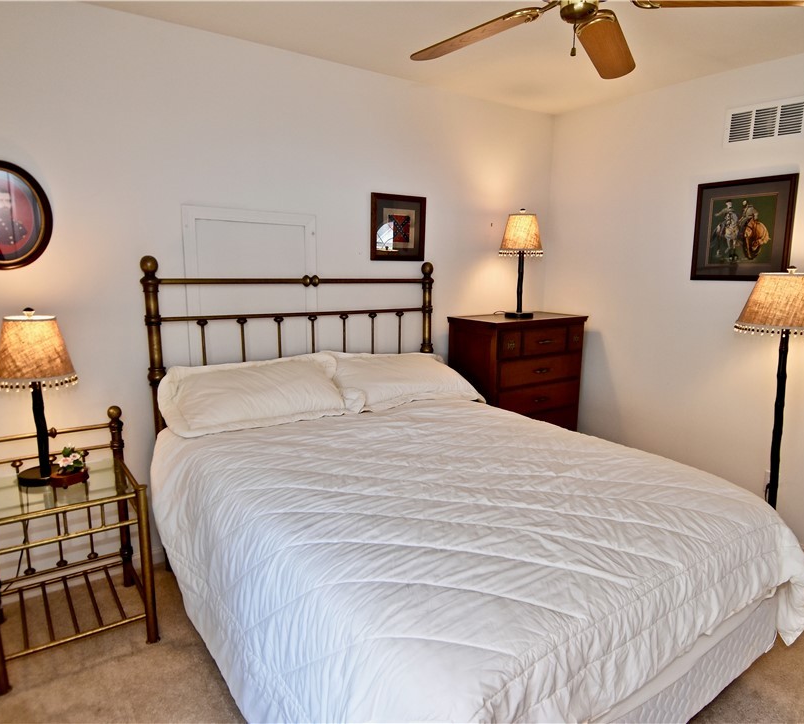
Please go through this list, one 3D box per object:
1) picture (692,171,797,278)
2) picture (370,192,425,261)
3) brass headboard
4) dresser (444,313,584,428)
[{"bbox_3d":[1.800,-0.692,2.874,0.025,0.527,0.469,-8,13,-39],"label":"picture"},{"bbox_3d":[-0.018,-0.762,3.103,0.371,0.364,0.020,-7,12,-35],"label":"picture"},{"bbox_3d":[-0.464,0.188,2.832,1.555,1.415,0.075,-7,12,-35],"label":"brass headboard"},{"bbox_3d":[0.719,0.264,3.496,0.773,1.107,0.438,-7,12,-35],"label":"dresser"}]

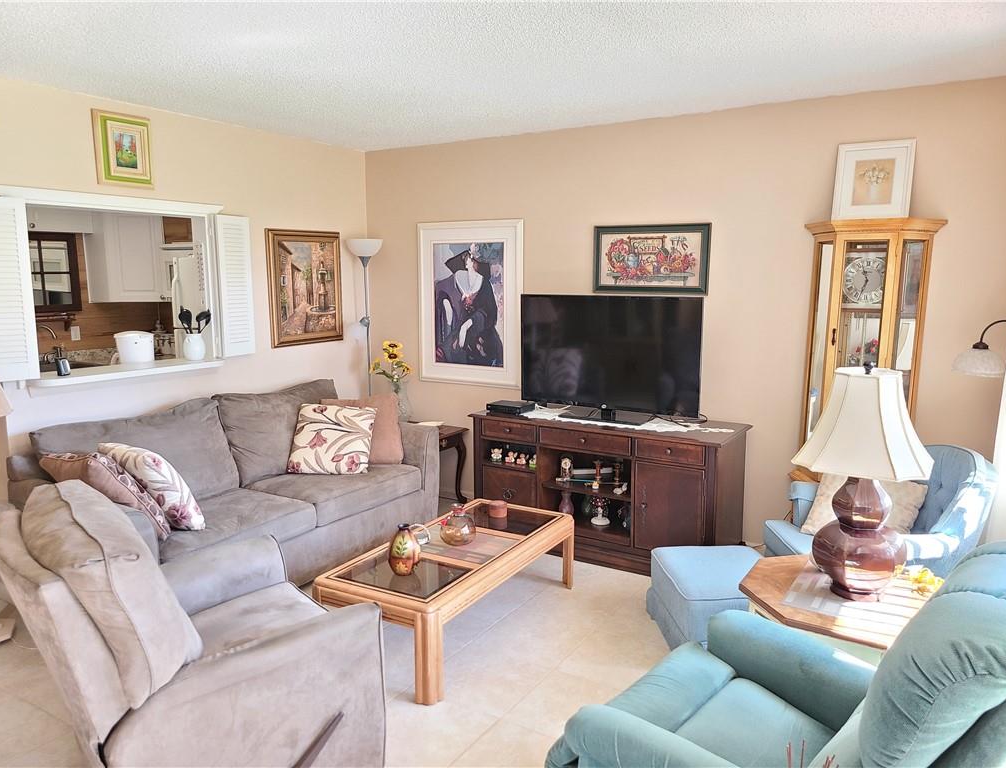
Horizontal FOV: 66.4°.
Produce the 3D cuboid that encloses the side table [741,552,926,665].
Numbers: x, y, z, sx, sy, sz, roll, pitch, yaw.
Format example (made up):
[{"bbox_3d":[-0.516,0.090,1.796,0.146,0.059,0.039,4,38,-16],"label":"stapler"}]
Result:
[{"bbox_3d":[1.147,0.948,2.575,0.655,0.530,0.655,5,10,32],"label":"side table"}]

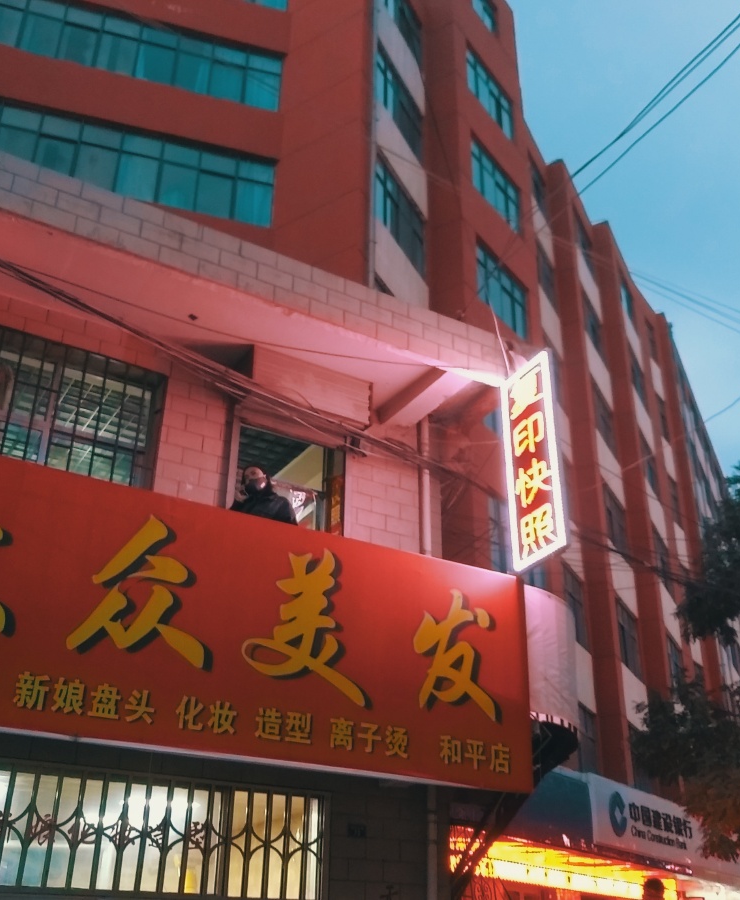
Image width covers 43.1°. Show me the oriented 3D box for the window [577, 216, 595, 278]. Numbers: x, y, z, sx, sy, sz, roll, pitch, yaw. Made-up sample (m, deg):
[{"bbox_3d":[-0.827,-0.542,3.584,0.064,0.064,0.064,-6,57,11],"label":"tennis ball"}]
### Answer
[{"bbox_3d":[6.978,-6.604,30.718,0.150,1.798,2.387,-13,-30,25],"label":"window"}]

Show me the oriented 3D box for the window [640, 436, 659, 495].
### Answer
[{"bbox_3d":[8.995,0.484,30.043,0.150,1.850,2.190,-13,-31,25],"label":"window"}]

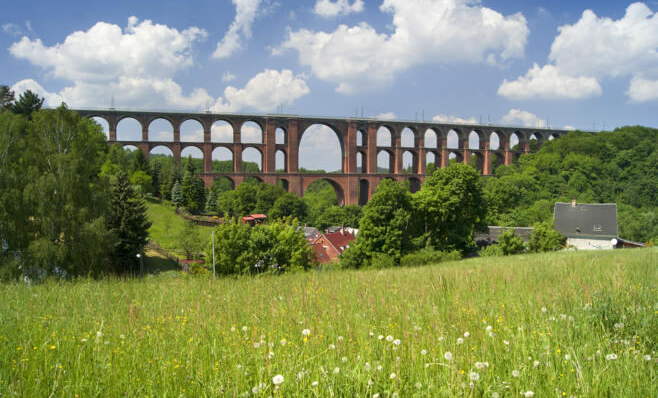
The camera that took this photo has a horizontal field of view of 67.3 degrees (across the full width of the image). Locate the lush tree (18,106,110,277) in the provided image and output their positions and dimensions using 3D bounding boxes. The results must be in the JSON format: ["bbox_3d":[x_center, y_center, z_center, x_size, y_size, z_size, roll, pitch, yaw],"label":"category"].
[{"bbox_3d":[-32.667,-0.926,61.000,11.000,21.200,10.500,0,2,0],"label":"lush tree"}]

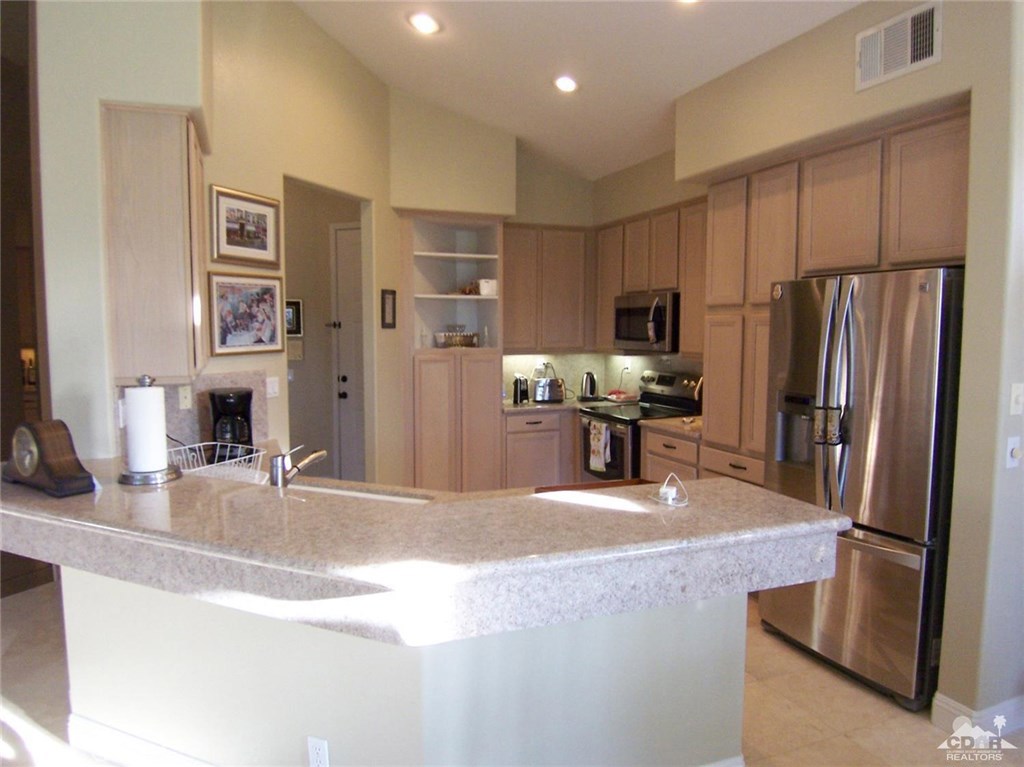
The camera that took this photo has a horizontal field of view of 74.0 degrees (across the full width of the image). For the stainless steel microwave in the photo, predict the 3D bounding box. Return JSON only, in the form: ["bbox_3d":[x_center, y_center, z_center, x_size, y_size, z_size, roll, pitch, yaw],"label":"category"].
[{"bbox_3d":[1.159,-0.465,5.240,0.427,0.421,0.752,-2,5,-23],"label":"stainless steel microwave"}]

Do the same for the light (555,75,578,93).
[{"bbox_3d":[0.340,-1.870,4.228,0.165,0.040,0.165,13,-1,0],"label":"light"}]

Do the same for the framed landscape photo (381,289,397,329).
[{"bbox_3d":[-0.872,-0.525,4.828,0.020,0.268,0.205,2,5,21],"label":"framed landscape photo"}]

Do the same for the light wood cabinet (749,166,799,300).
[{"bbox_3d":[1.675,-0.800,3.795,0.606,0.742,0.354,-2,5,-23],"label":"light wood cabinet"}]

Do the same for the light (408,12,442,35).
[{"bbox_3d":[-0.499,-2.063,3.888,0.175,0.040,0.175,13,-1,0],"label":"light"}]

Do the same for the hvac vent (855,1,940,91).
[{"bbox_3d":[1.568,-1.371,2.780,0.020,0.228,0.375,-2,5,-24],"label":"hvac vent"}]

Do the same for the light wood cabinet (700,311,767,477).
[{"bbox_3d":[1.593,-0.011,4.007,0.620,0.830,0.720,-2,5,-24],"label":"light wood cabinet"}]

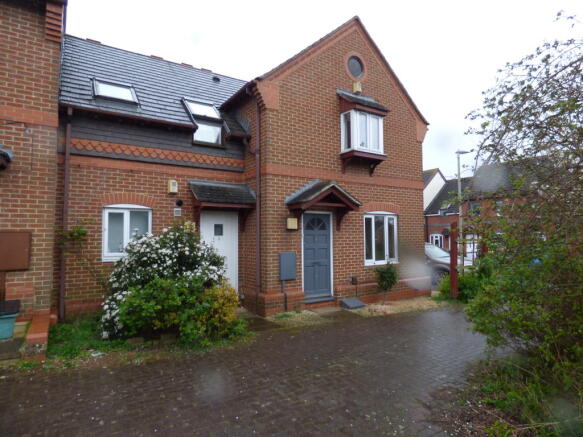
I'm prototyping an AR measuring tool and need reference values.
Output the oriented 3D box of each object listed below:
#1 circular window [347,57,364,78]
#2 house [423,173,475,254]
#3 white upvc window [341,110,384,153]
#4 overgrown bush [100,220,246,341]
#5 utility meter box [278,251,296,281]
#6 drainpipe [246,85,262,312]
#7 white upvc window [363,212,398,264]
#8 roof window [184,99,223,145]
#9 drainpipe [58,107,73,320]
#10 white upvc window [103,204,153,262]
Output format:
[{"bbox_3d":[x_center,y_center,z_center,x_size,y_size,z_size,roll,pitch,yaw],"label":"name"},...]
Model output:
[{"bbox_3d":[1.702,-3.995,8.921,0.609,0.609,0.101,1,-3,-32],"label":"circular window"},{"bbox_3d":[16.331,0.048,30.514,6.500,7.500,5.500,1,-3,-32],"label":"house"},{"bbox_3d":[1.791,-2.111,8.502,1.070,0.970,0.400,1,-3,-32],"label":"white upvc window"},{"bbox_3d":[-2.076,1.065,6.139,2.250,1.920,1.650,1,-3,-32],"label":"overgrown bush"},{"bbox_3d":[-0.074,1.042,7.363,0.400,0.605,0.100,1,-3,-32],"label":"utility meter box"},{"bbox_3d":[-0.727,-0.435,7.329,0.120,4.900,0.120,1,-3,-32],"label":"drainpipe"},{"bbox_3d":[2.385,0.515,9.028,1.270,1.430,0.110,1,-3,-32],"label":"white upvc window"},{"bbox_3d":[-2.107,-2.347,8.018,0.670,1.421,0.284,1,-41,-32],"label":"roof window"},{"bbox_3d":[-4.147,-0.119,6.186,0.081,3.908,0.091,1,-3,-32],"label":"drainpipe"},{"bbox_3d":[-3.300,0.289,6.825,0.893,1.147,0.101,1,-3,-32],"label":"white upvc window"}]

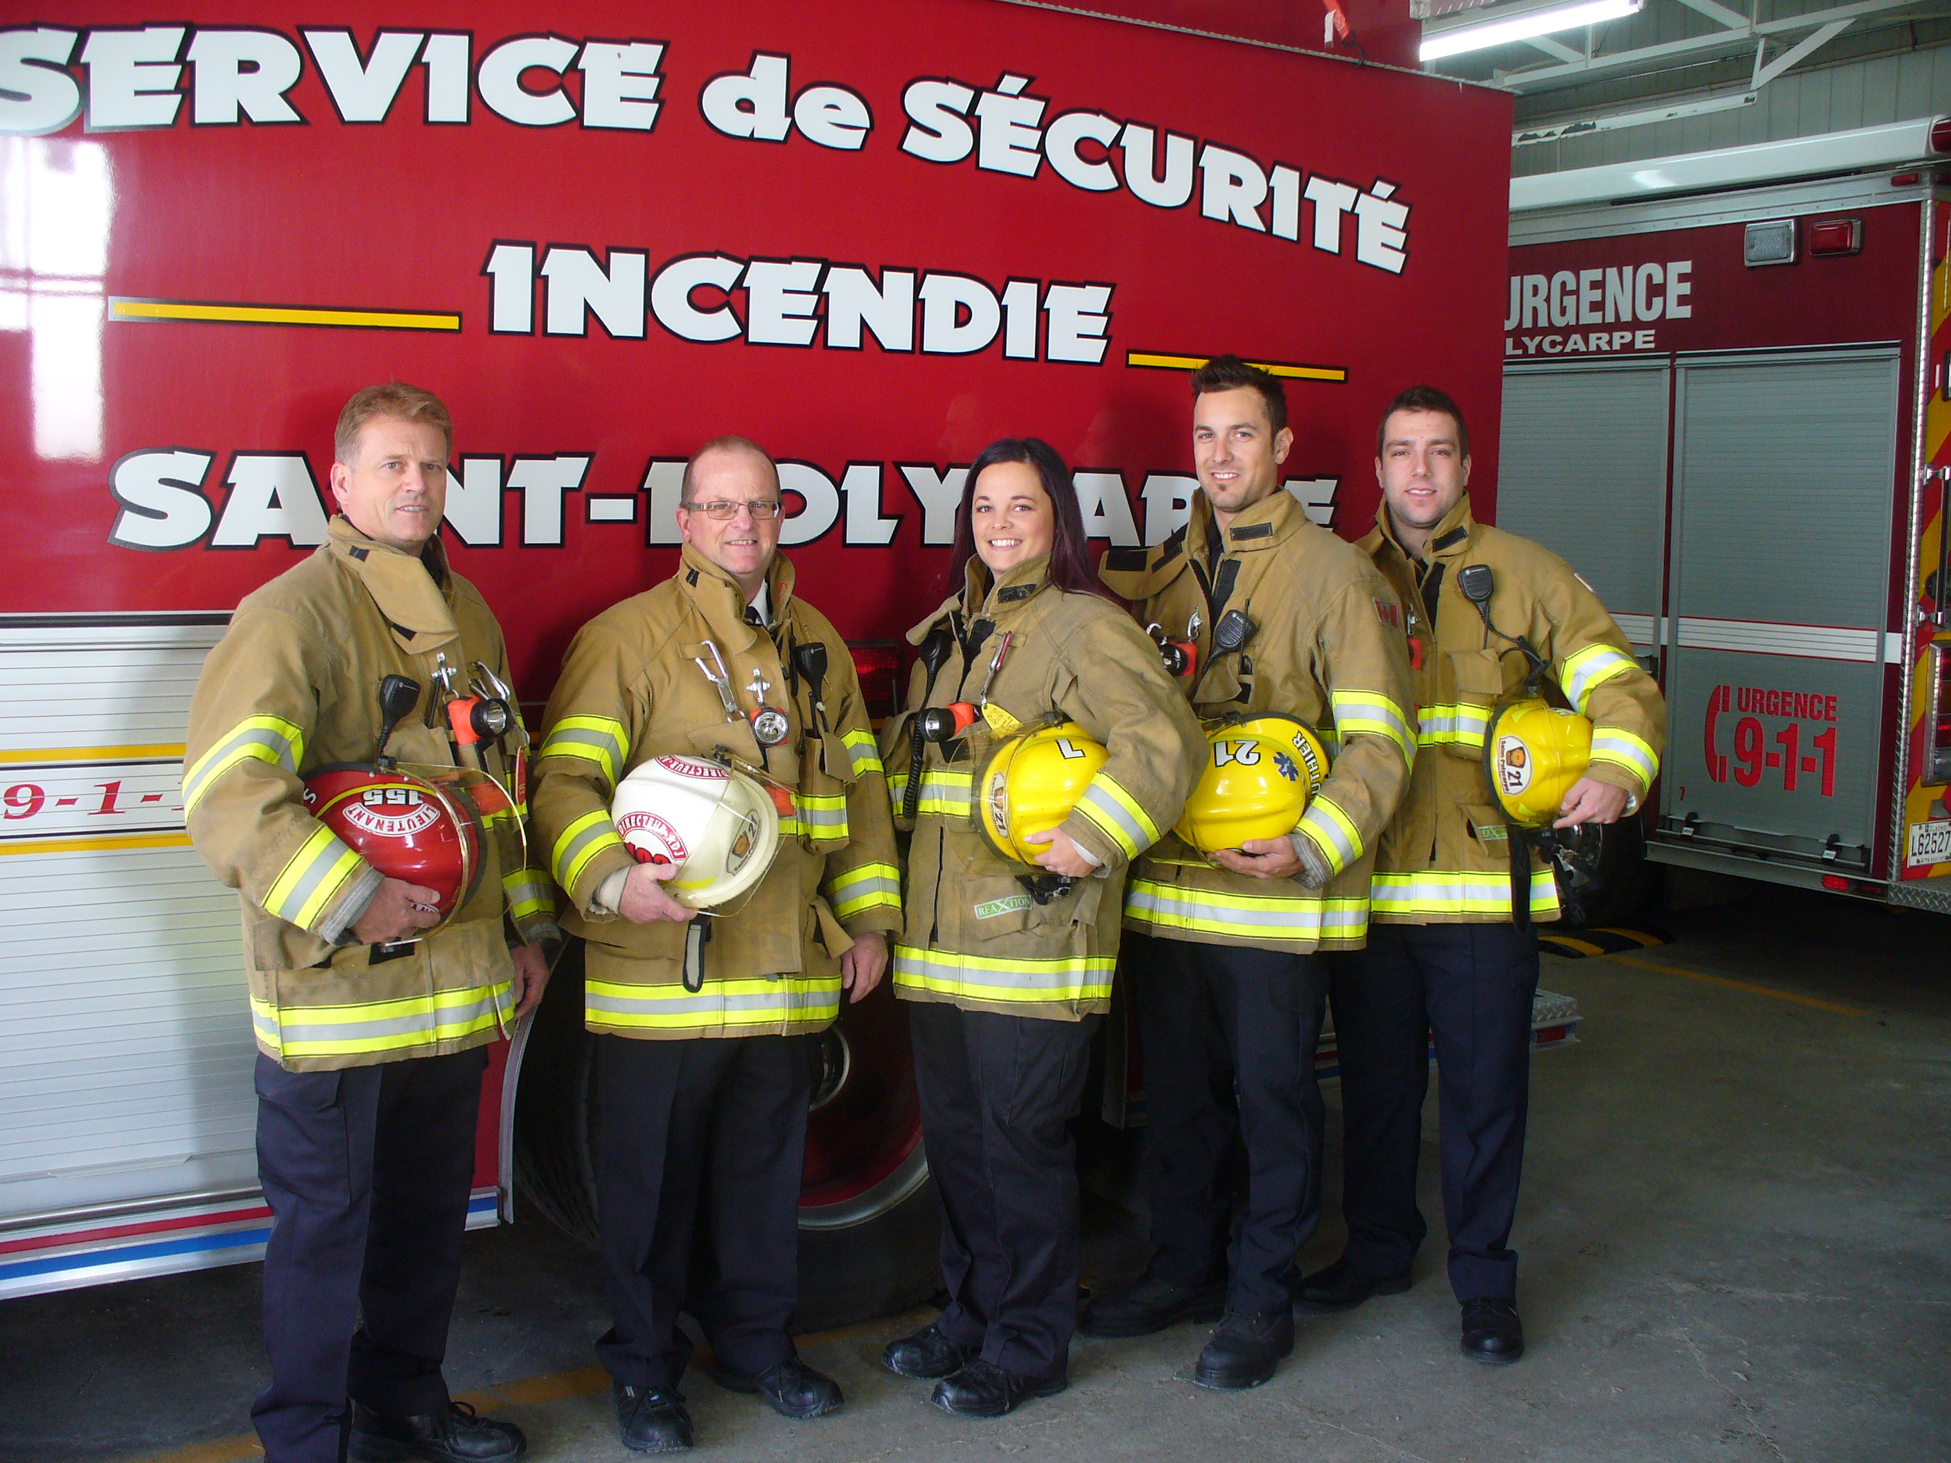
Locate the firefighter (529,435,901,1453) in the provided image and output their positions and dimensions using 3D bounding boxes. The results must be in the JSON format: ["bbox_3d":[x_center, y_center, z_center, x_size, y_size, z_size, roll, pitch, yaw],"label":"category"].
[{"bbox_3d":[-0.457,0.353,3.601,0.640,1.700,0.460,-2,7,-27],"label":"firefighter"}]

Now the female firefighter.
[{"bbox_3d":[0.088,0.348,3.731,0.540,1.700,0.430,6,8,39],"label":"female firefighter"}]

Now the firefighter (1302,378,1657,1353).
[{"bbox_3d":[0.969,0.268,4.055,0.650,1.820,0.470,3,6,20],"label":"firefighter"}]

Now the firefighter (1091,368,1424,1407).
[{"bbox_3d":[0.495,0.261,3.903,0.600,1.850,0.470,6,8,38],"label":"firefighter"}]

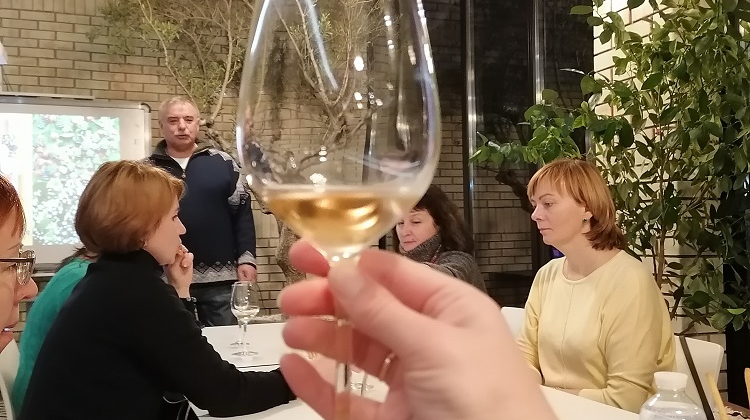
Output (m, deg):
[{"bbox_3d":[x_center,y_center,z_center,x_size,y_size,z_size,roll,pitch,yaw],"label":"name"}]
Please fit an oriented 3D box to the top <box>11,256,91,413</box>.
[{"bbox_3d":[-0.820,0.413,2.280,0.400,0.580,0.440,0,-2,-27],"label":"top"}]

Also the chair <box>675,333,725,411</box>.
[{"bbox_3d":[0.550,0.744,2.040,0.500,0.810,0.460,0,-2,-22],"label":"chair"}]

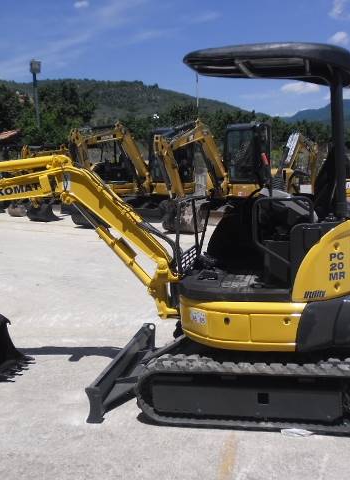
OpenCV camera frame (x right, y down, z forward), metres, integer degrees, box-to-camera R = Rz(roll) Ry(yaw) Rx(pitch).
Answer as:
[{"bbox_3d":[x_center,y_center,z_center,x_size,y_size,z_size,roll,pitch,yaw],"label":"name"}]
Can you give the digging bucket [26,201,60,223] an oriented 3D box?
[{"bbox_3d":[-4.273,-0.970,16.428,0.800,0.660,0.700,-9,11,-39],"label":"digging bucket"}]

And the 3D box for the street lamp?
[{"bbox_3d":[-6.880,-5.477,25.279,0.500,7.100,0.450,1,9,15],"label":"street lamp"}]

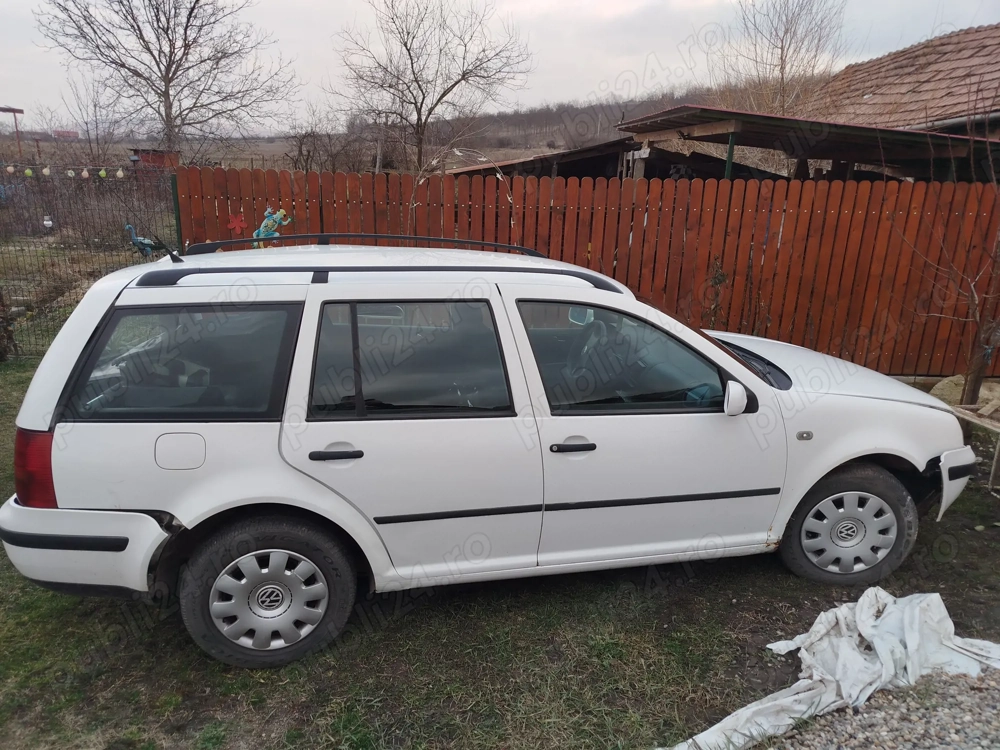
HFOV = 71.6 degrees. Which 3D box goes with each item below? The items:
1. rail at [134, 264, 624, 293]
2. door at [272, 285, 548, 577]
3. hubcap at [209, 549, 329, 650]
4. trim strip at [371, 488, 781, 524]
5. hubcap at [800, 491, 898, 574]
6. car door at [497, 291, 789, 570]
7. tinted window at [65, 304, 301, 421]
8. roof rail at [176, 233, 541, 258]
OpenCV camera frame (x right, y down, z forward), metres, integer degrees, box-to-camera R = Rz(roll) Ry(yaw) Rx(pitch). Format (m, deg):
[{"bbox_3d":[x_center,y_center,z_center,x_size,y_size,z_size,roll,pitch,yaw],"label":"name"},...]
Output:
[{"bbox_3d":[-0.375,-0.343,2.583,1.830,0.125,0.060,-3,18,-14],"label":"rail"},{"bbox_3d":[-0.316,0.222,2.576,0.955,1.100,0.250,-3,18,-14],"label":"door"},{"bbox_3d":[-0.838,0.817,2.528,0.410,0.410,0.055,-3,18,-14],"label":"hubcap"},{"bbox_3d":[0.362,0.501,2.702,1.690,0.034,0.025,-1,17,-14],"label":"trim strip"},{"bbox_3d":[1.563,0.706,3.113,0.410,0.410,0.055,3,17,4],"label":"hubcap"},{"bbox_3d":[0.579,0.196,2.800,1.195,1.115,0.250,-3,18,-14],"label":"car door"},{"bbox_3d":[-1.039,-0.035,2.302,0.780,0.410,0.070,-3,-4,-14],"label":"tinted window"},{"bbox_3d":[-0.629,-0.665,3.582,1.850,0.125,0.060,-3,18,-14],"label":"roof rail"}]

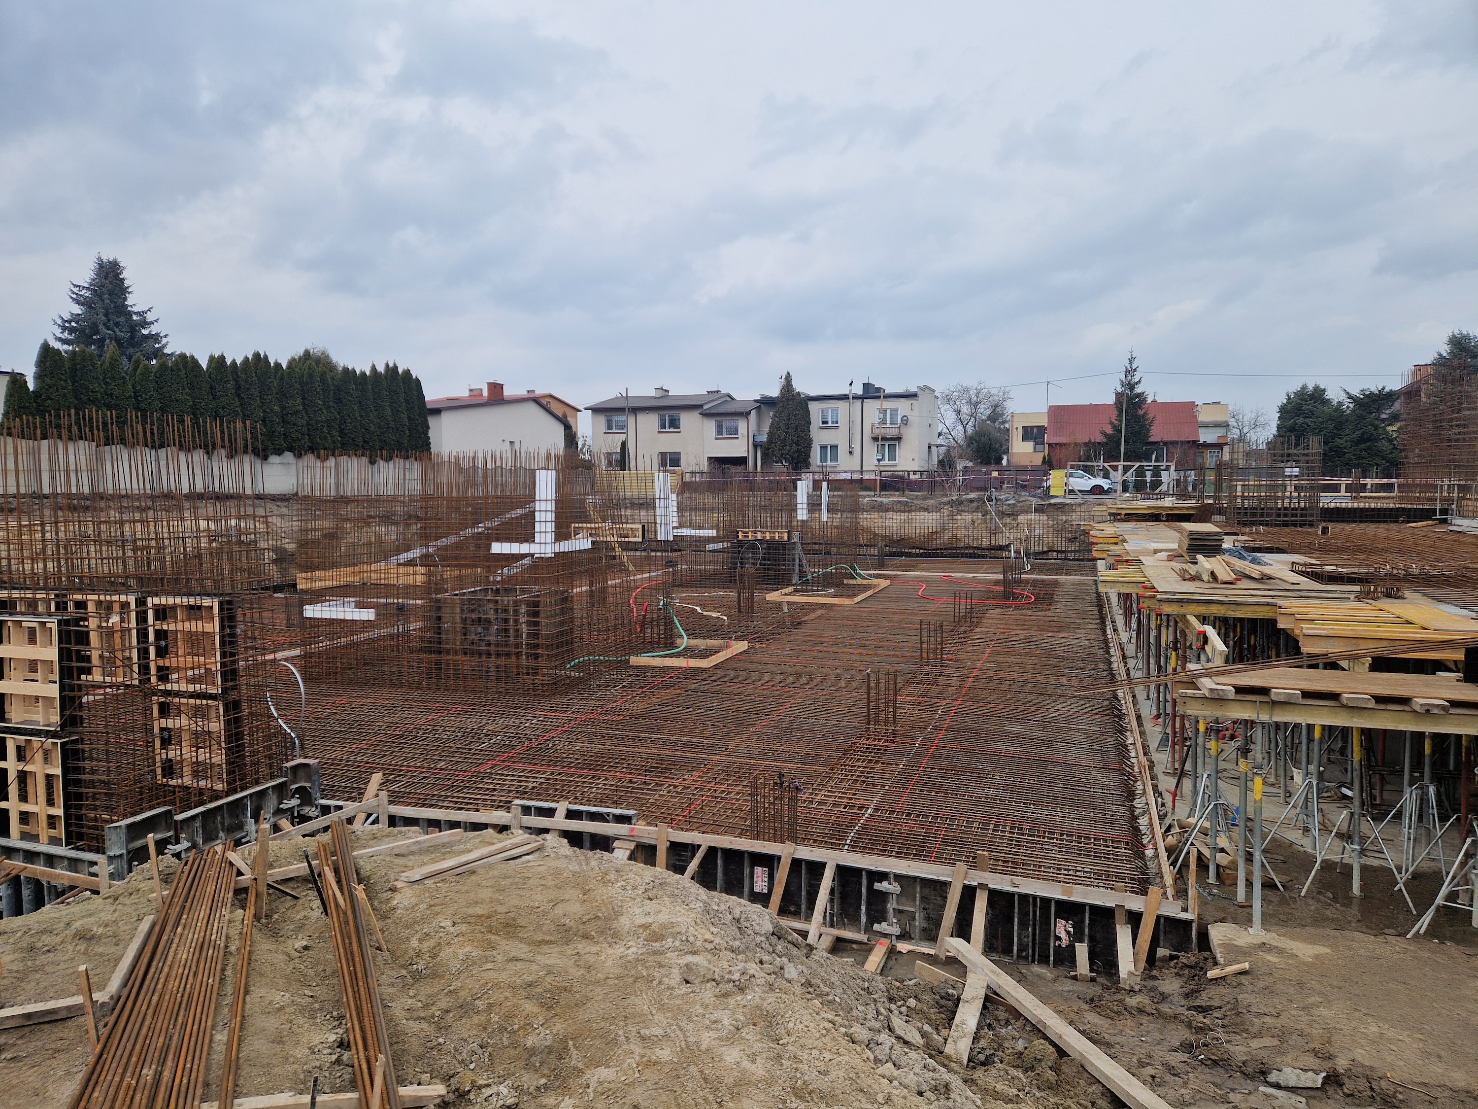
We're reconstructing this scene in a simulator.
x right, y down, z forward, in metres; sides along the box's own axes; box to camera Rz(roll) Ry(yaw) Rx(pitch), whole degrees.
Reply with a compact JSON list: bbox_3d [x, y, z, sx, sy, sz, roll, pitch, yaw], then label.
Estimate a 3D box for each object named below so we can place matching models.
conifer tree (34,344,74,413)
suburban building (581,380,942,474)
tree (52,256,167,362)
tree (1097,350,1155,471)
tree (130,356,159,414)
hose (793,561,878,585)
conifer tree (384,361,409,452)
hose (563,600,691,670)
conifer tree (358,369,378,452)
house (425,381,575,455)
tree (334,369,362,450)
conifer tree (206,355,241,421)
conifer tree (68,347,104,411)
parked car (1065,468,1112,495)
[{"bbox_3d":[-22.781,-4.620,32.411,1.350,5.000,1.350,0,4,0],"label":"conifer tree"},{"bbox_3d":[2.115,-8.945,78.773,26.000,8.000,10.000,1,5,19],"label":"suburban building"},{"bbox_3d":[-26.544,-7.545,41.129,5.300,9.800,5.300,0,4,0],"label":"tree"},{"bbox_3d":[27.613,-9.441,70.000,3.800,10.170,3.800,0,4,0],"label":"tree"},{"bbox_3d":[-21.729,-4.624,35.885,1.050,5.220,1.050,2,5,25],"label":"tree"},{"bbox_3d":[3.659,0.719,36.400,3.100,0.800,1.300,0,4,6],"label":"hose"},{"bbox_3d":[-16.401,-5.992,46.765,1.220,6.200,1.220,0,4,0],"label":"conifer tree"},{"bbox_3d":[-2.900,2.000,25.500,3.200,1.500,1.800,0,4,0],"label":"hose"},{"bbox_3d":[-17.215,-5.627,45.540,1.000,5.930,1.000,2,5,25],"label":"conifer tree"},{"bbox_3d":[-18.317,-6.912,60.750,10.000,6.600,11.800,2,5,23],"label":"house"},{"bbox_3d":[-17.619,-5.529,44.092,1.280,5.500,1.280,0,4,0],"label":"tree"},{"bbox_3d":[-20.357,-5.032,38.820,1.280,5.680,1.280,2,5,25],"label":"conifer tree"},{"bbox_3d":[-22.618,-4.564,33.986,1.200,5.300,1.200,2,5,25],"label":"conifer tree"},{"bbox_3d":[22.577,-4.791,65.200,4.280,1.650,1.800,1,5,19],"label":"parked car"}]

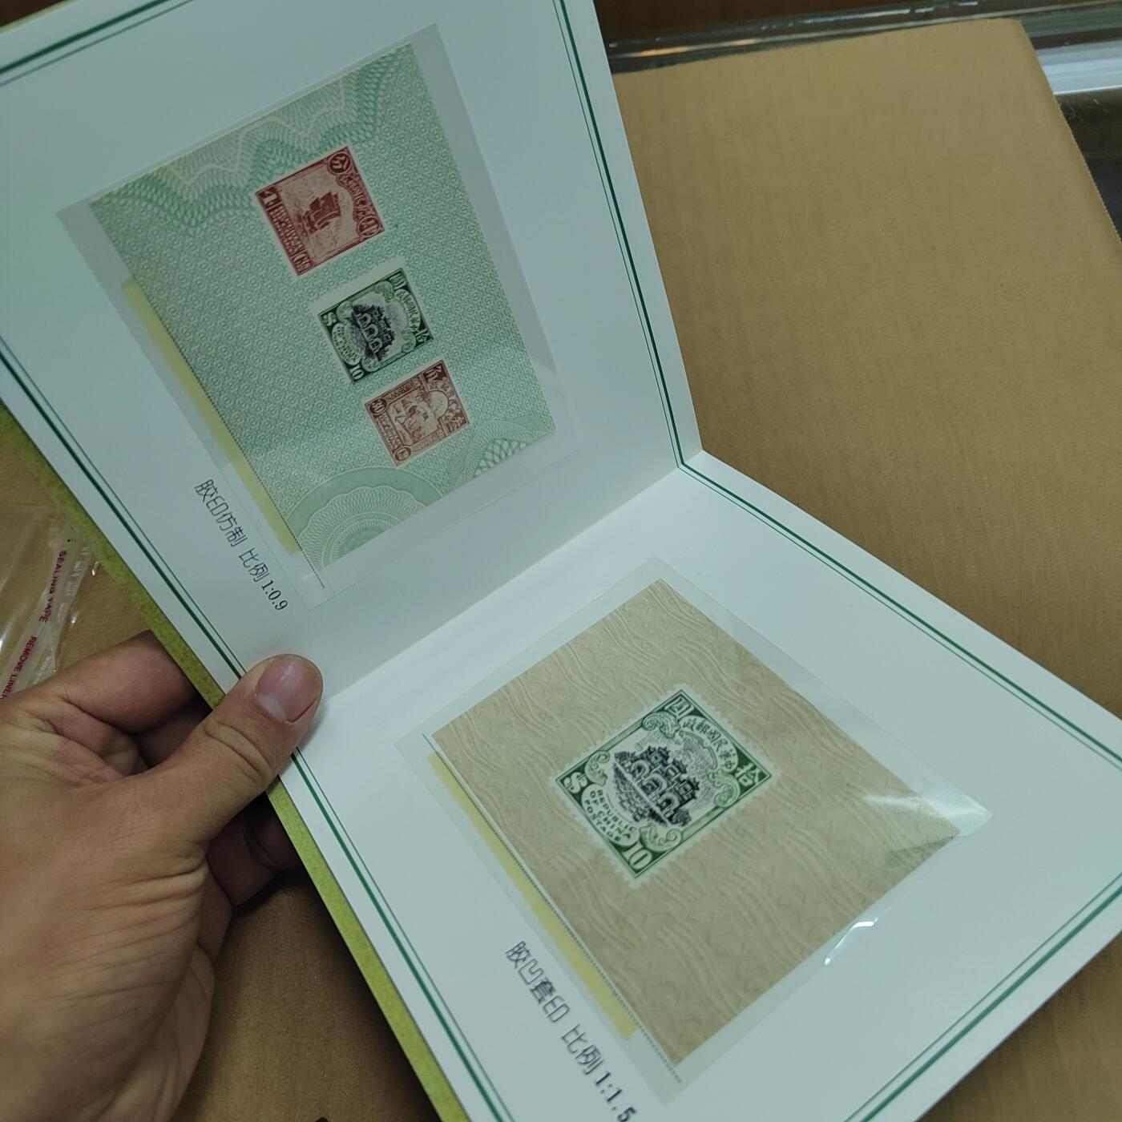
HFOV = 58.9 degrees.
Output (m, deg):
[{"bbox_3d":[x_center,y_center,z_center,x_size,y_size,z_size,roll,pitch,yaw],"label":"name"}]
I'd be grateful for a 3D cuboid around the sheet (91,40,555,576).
[{"bbox_3d":[-0.044,-0.051,0.221,0.070,0.096,0.001,-33,40,-14],"label":"sheet"}]

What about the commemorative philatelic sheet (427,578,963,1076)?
[{"bbox_3d":[0.023,0.047,0.218,0.070,0.001,0.098,-33,44,-14],"label":"commemorative philatelic sheet"}]

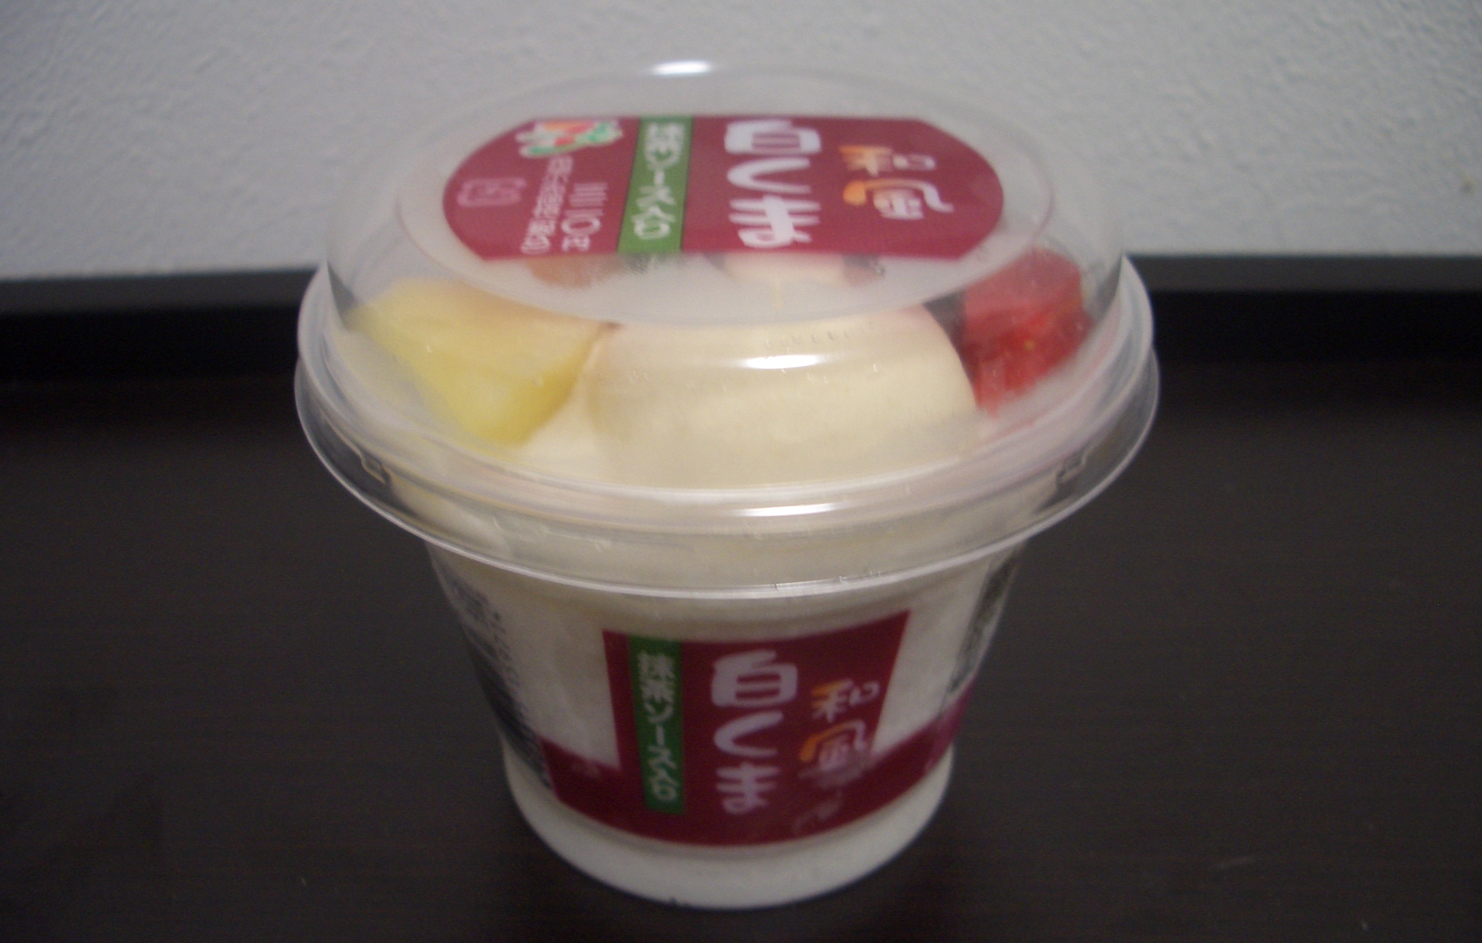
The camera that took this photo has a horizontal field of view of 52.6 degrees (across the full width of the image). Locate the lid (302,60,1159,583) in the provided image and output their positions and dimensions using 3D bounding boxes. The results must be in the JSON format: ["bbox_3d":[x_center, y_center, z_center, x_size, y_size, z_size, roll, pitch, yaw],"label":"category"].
[{"bbox_3d":[-0.002,-0.027,0.185,0.107,0.024,0.107,-1,33,0],"label":"lid"}]

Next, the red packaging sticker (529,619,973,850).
[{"bbox_3d":[0.003,0.030,0.185,0.057,0.041,0.021,-3,33,-3],"label":"red packaging sticker"}]

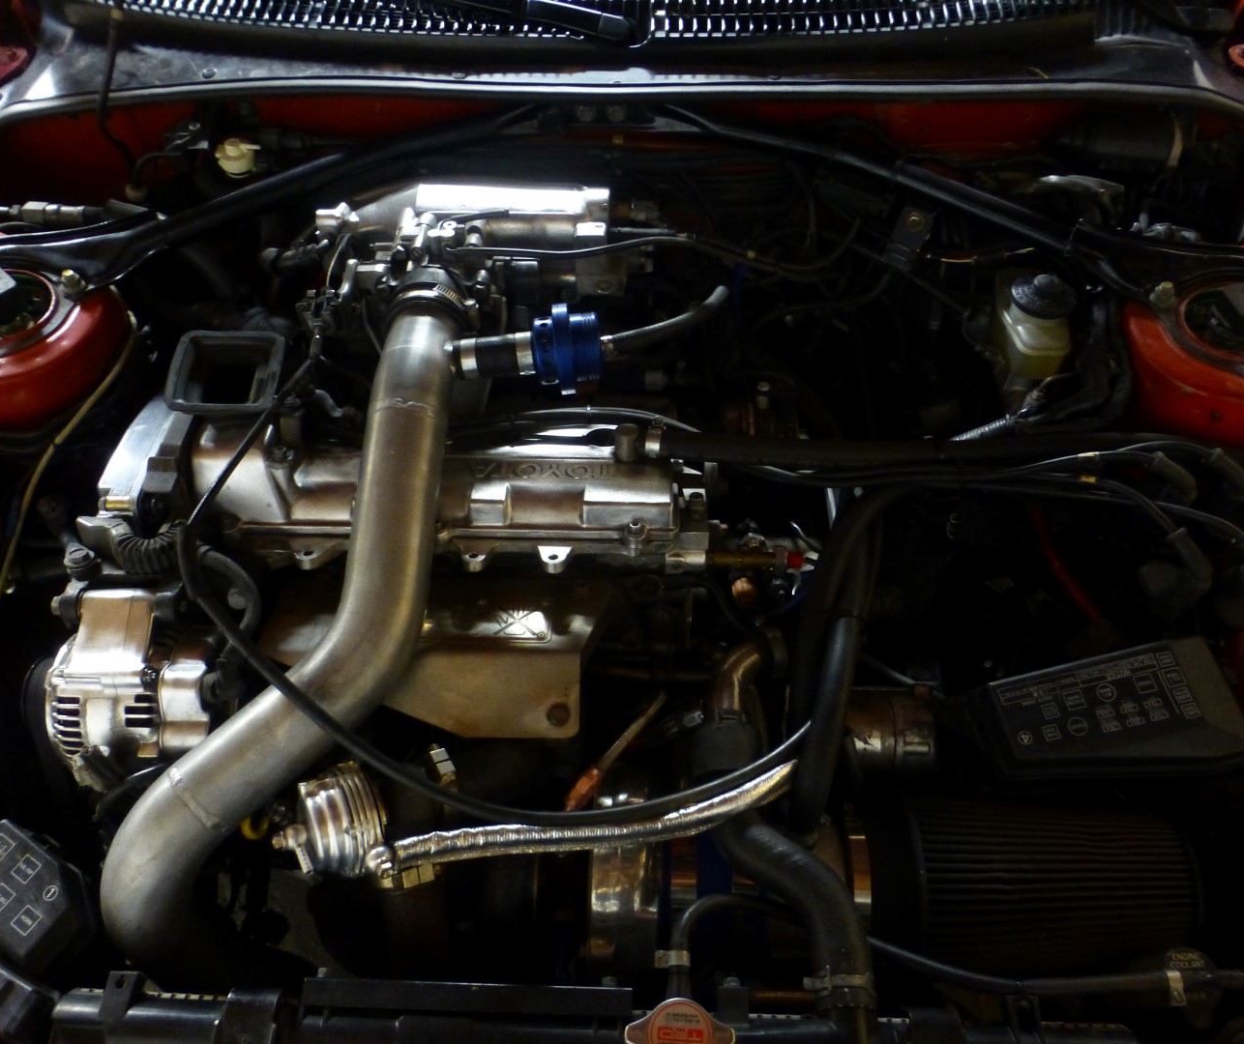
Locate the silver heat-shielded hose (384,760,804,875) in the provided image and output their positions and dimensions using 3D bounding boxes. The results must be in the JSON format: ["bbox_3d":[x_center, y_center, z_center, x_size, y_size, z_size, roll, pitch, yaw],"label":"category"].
[{"bbox_3d":[-0.022,0.224,0.733,0.335,0.045,0.065,-8,57,-5],"label":"silver heat-shielded hose"}]

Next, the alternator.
[{"bbox_3d":[-0.394,0.136,0.775,0.135,0.145,0.146,1,57,1],"label":"alternator"}]

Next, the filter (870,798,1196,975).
[{"bbox_3d":[0.321,0.299,0.790,0.245,0.143,0.143,1,57,1],"label":"filter"}]

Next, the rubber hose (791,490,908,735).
[{"bbox_3d":[0.178,0.072,0.764,0.100,0.135,0.175,1,57,1],"label":"rubber hose"}]

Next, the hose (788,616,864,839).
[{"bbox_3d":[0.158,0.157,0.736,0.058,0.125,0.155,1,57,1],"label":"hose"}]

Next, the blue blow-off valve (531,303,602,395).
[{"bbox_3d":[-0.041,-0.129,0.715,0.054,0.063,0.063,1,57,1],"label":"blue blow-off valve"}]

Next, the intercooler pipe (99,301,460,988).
[{"bbox_3d":[-0.222,0.085,0.699,0.210,0.250,0.460,1,57,1],"label":"intercooler pipe"}]

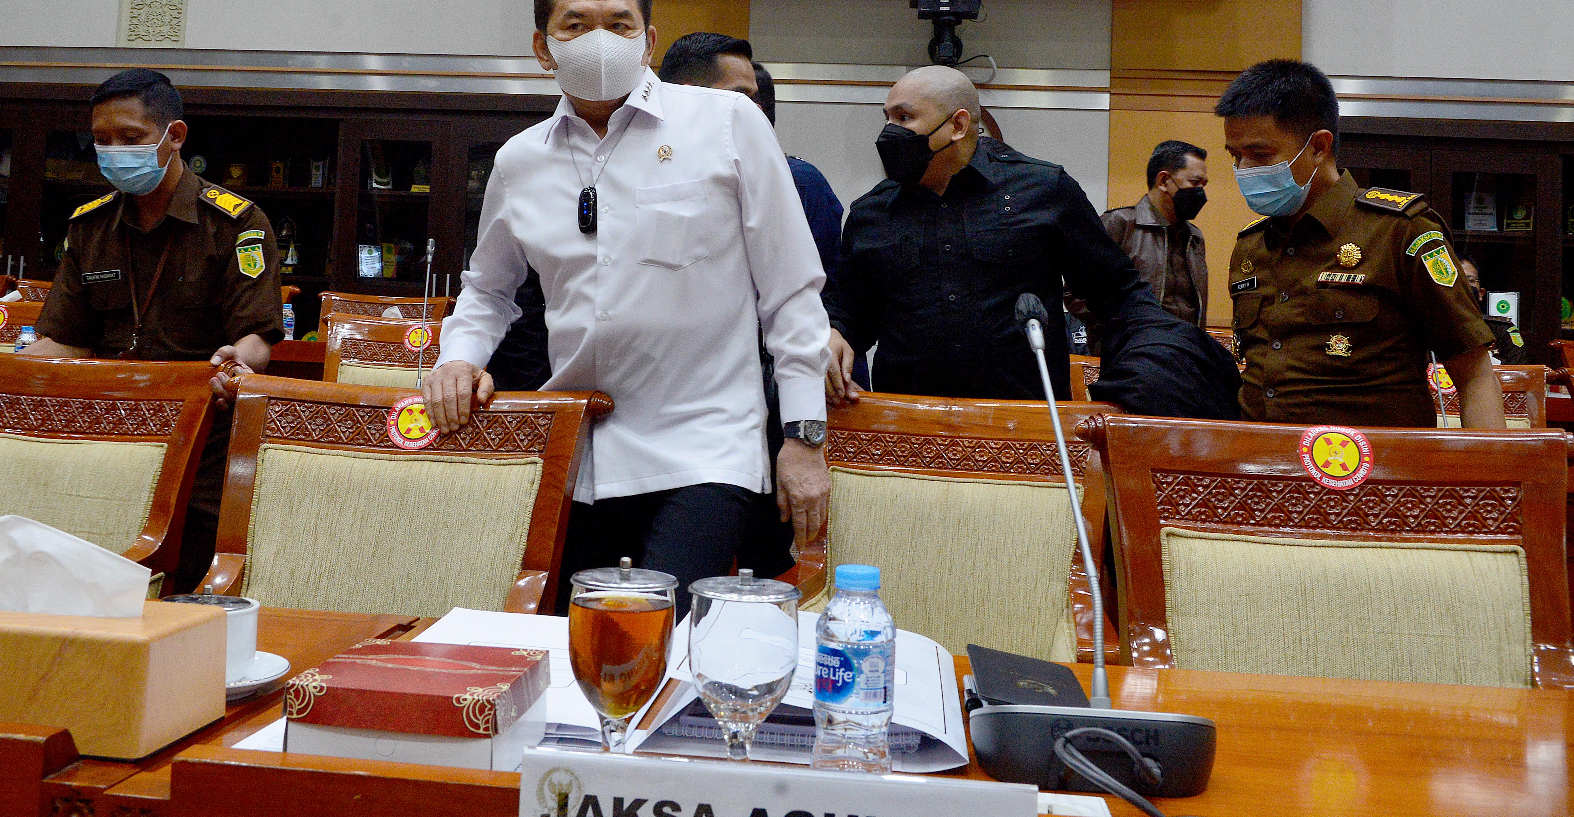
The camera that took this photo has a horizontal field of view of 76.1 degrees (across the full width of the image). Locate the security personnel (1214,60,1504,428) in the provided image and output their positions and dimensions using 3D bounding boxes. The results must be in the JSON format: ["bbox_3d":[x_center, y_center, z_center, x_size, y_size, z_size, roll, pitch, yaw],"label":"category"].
[{"bbox_3d":[0.952,0.257,1.704,0.400,1.670,0.520,4,-2,-31],"label":"security personnel"}]

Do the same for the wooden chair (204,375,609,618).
[{"bbox_3d":[-0.608,0.477,1.324,0.620,1.060,0.630,3,-2,-1],"label":"wooden chair"}]

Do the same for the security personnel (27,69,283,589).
[{"bbox_3d":[-1.307,0.147,2.039,0.530,1.675,0.420,3,0,-15],"label":"security personnel"}]

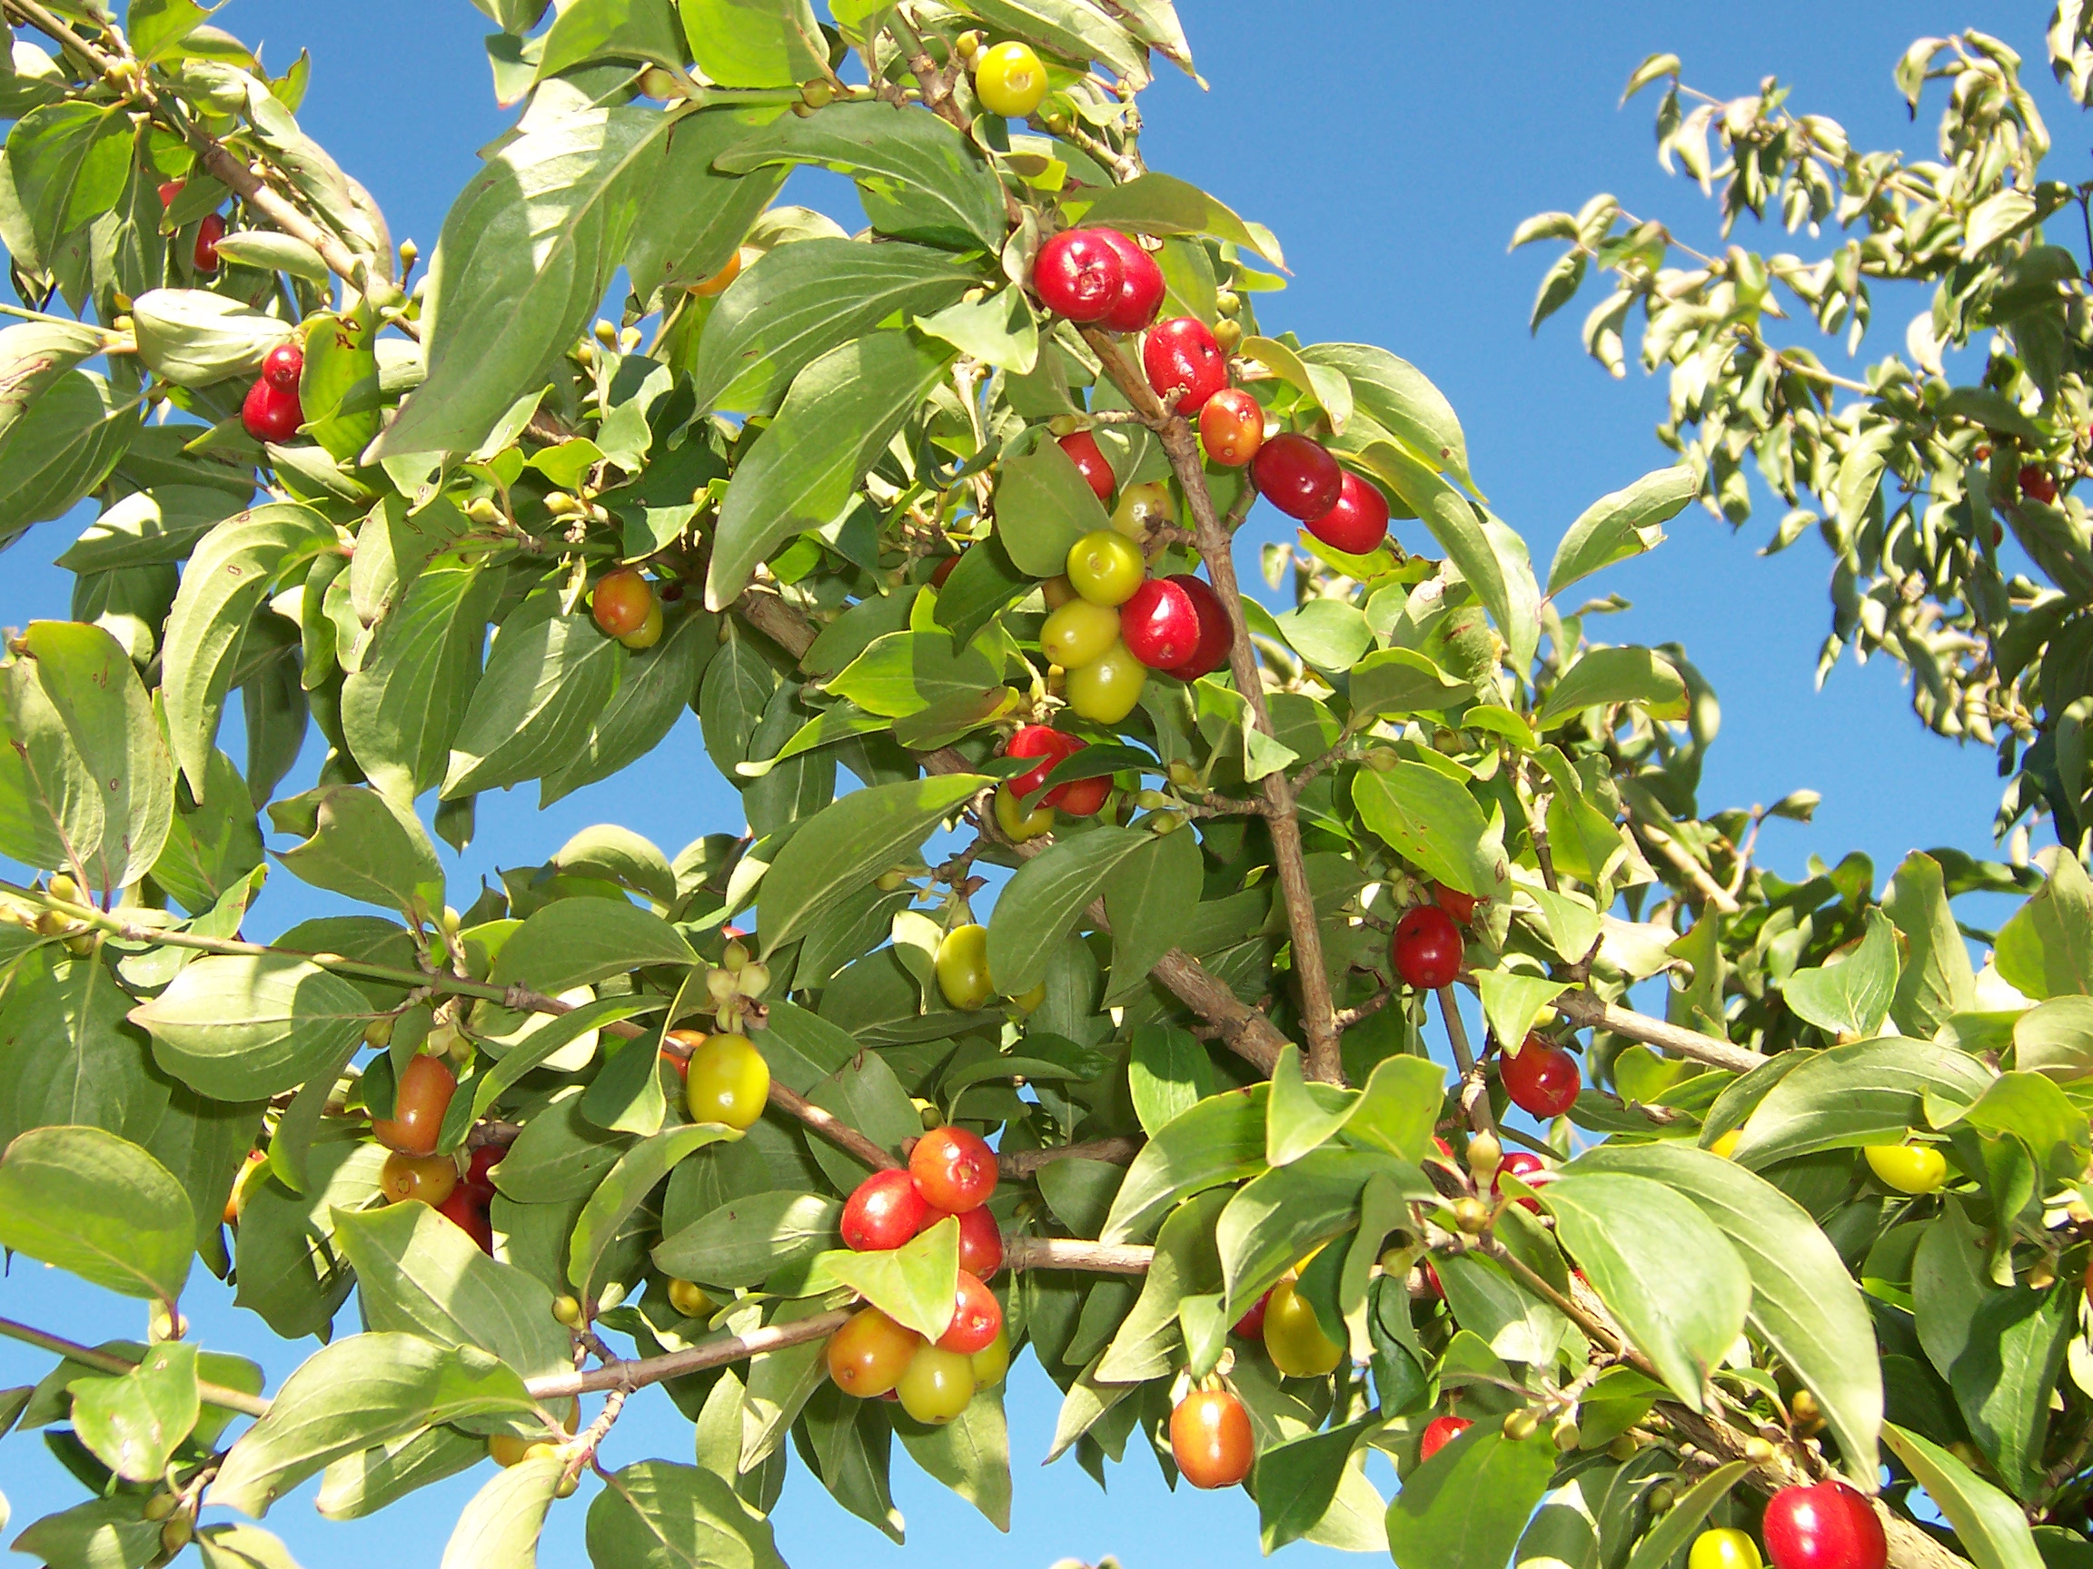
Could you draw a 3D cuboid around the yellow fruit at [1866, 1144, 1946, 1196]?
[{"bbox_3d":[0.201,0.088,0.570,0.022,0.016,0.016,26,0,30],"label":"yellow fruit"}]

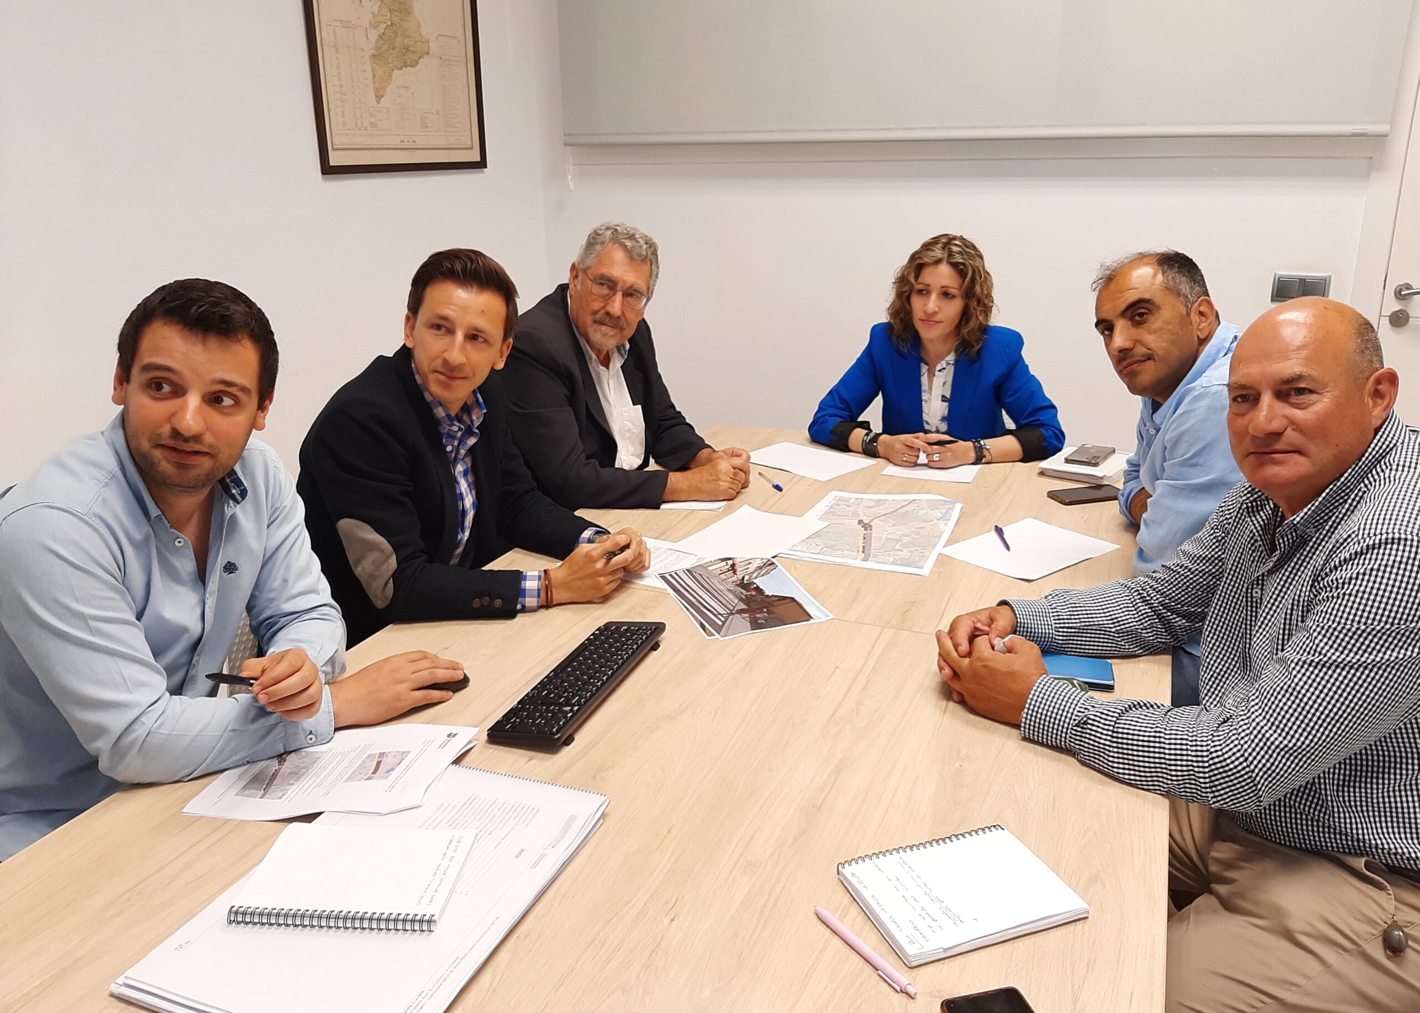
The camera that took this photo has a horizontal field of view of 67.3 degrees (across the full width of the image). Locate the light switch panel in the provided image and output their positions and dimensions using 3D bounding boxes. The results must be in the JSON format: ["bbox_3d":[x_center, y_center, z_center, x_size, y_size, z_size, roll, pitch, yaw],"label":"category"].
[{"bbox_3d":[1.739,-0.640,3.136,0.150,0.084,0.012,7,20,22],"label":"light switch panel"}]

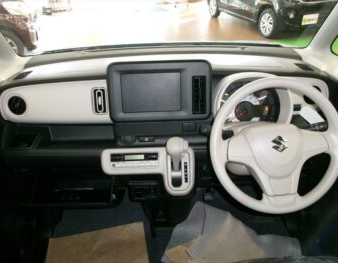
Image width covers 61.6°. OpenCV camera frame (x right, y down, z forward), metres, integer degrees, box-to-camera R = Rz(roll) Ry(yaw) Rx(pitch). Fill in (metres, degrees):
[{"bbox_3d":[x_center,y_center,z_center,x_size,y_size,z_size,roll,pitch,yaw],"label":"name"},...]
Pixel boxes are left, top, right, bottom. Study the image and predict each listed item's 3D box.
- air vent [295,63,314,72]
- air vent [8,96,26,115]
[{"bbox_3d":[0.493,-0.233,1.030,0.070,0.025,0.060,-2,29,2],"label":"air vent"},{"bbox_3d":[-0.561,-0.096,1.050,0.065,0.067,0.030,1,21,6],"label":"air vent"}]

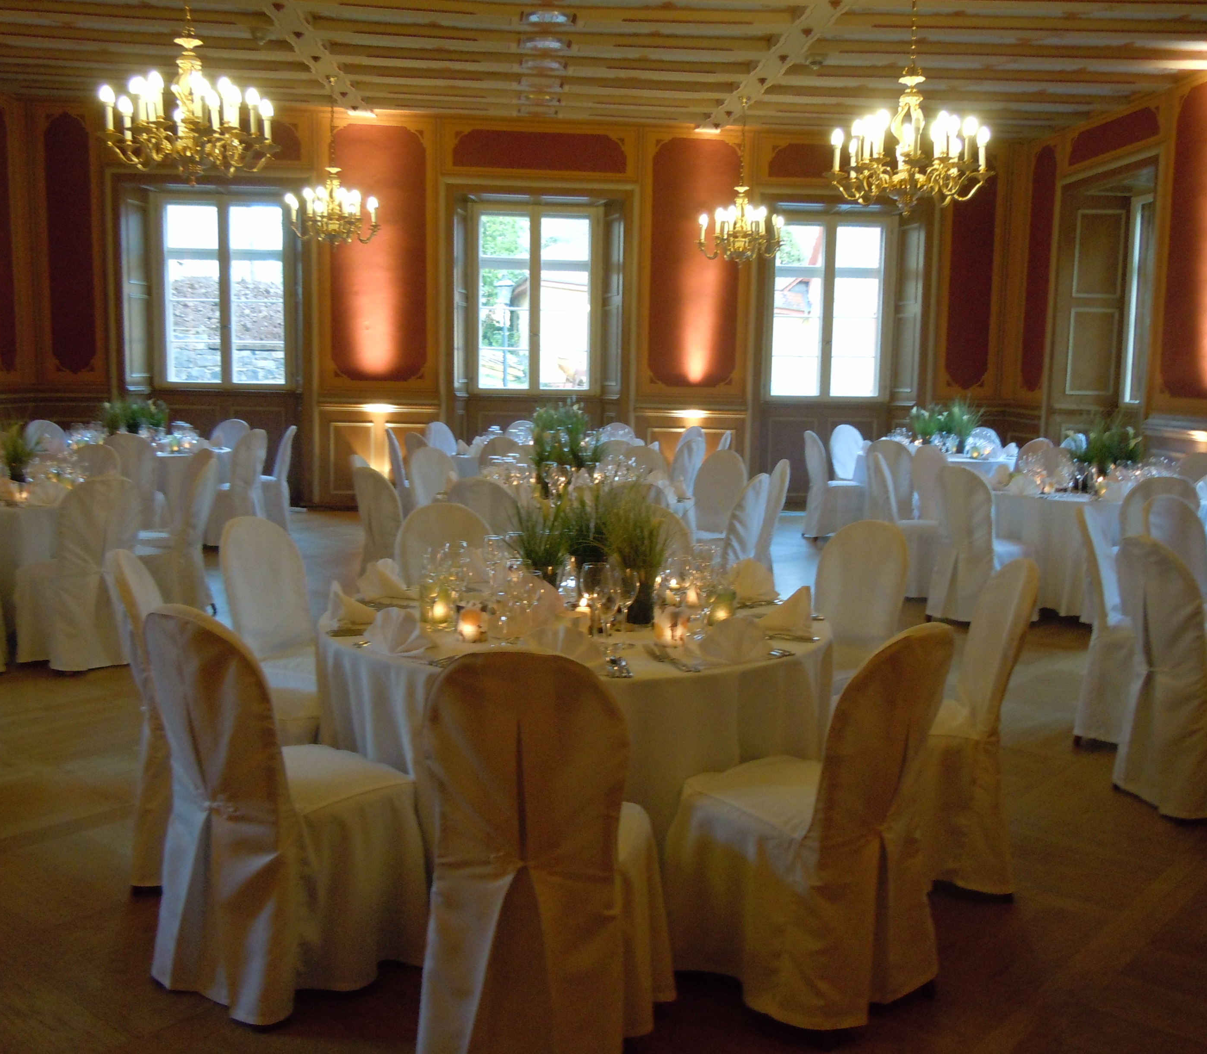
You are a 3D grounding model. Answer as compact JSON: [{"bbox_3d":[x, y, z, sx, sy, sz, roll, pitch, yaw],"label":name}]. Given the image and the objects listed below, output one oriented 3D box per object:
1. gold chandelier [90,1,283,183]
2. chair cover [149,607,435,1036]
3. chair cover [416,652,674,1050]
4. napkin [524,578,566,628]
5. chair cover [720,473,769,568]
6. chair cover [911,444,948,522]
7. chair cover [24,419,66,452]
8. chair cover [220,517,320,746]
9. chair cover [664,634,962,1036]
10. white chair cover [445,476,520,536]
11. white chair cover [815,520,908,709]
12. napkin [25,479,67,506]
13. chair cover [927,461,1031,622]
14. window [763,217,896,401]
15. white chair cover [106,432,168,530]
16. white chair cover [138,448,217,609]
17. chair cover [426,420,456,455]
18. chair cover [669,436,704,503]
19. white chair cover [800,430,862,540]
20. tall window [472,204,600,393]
[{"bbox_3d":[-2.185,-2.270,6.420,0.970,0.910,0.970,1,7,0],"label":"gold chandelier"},{"bbox_3d":[-0.757,0.640,2.958,0.431,0.964,0.553,7,9,40],"label":"chair cover"},{"bbox_3d":[-0.118,0.694,2.700,0.455,0.965,0.560,2,8,10],"label":"chair cover"},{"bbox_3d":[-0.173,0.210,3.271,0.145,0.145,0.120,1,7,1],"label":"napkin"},{"bbox_3d":[0.666,0.169,6.787,0.540,0.970,0.420,8,10,41],"label":"chair cover"},{"bbox_3d":[2.702,-0.113,9.346,0.450,0.970,0.570,-4,8,-32],"label":"chair cover"},{"bbox_3d":[-4.635,-0.430,10.481,0.540,0.970,0.420,5,9,28],"label":"chair cover"},{"bbox_3d":[-0.973,0.457,4.049,0.540,0.949,0.420,5,8,30],"label":"chair cover"},{"bbox_3d":[0.503,0.652,2.976,0.480,0.965,0.570,-4,9,-36],"label":"chair cover"},{"bbox_3d":[-0.519,0.207,6.062,0.420,0.949,0.540,4,8,19],"label":"white chair cover"},{"bbox_3d":[0.758,0.475,4.468,0.553,0.964,0.431,-5,10,-41],"label":"white chair cover"},{"bbox_3d":[-3.007,-0.194,6.589,0.200,0.130,0.145,-3,8,-28],"label":"napkin"},{"bbox_3d":[2.365,0.097,7.638,0.570,0.970,0.450,-6,10,-44],"label":"chair cover"},{"bbox_3d":[2.509,-2.443,13.528,1.370,2.030,0.122,0,7,-5],"label":"window"},{"bbox_3d":[-3.578,-0.252,9.380,0.455,0.965,0.560,-1,8,-13],"label":"white chair cover"},{"bbox_3d":[-2.529,0.085,7.096,0.553,0.964,0.431,0,7,-6],"label":"white chair cover"},{"bbox_3d":[-1.407,-0.503,11.472,0.540,0.949,0.420,7,9,38],"label":"chair cover"},{"bbox_3d":[0.524,-0.279,10.183,0.560,0.965,0.455,8,10,42],"label":"chair cover"},{"bbox_3d":[2.216,-0.398,11.542,0.570,0.970,0.450,-1,7,-13],"label":"white chair cover"},{"bbox_3d":[-0.714,-2.408,12.898,1.380,1.940,0.140,0,8,-6],"label":"tall window"}]

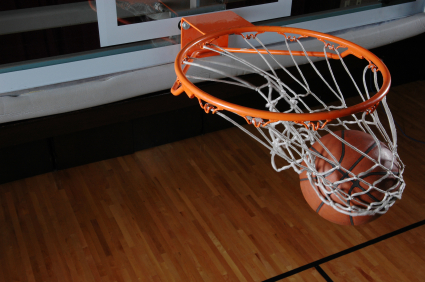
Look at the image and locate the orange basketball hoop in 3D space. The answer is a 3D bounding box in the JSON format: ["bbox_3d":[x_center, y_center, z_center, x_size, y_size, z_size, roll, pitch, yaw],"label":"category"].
[{"bbox_3d":[0.135,-0.051,1.369,0.510,0.387,0.647,-14,36,-23],"label":"orange basketball hoop"}]

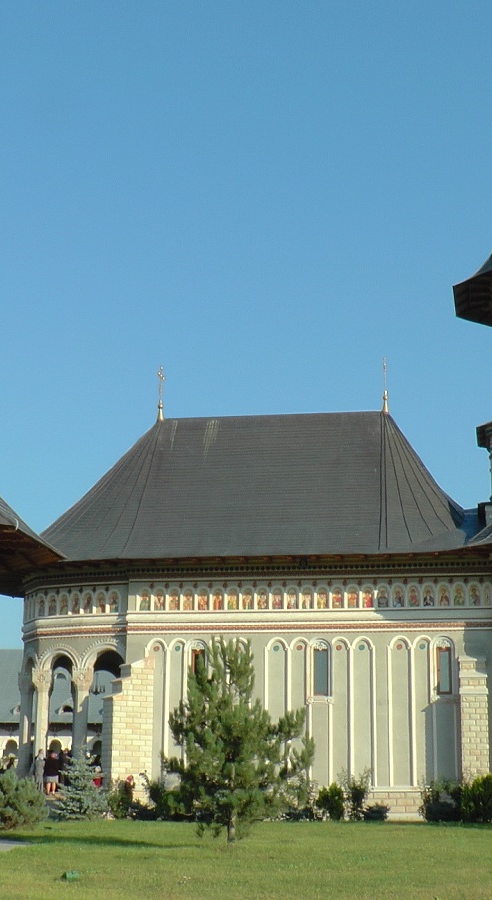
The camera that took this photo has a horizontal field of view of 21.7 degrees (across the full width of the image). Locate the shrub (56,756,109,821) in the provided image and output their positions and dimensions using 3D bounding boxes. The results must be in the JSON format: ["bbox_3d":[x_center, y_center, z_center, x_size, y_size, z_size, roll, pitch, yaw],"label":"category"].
[{"bbox_3d":[-5.916,12.187,46.413,1.914,2.344,1.914,-2,-15,10],"label":"shrub"}]

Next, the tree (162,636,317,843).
[{"bbox_3d":[-0.171,7.597,33.775,3.950,5.242,3.753,-2,-15,9],"label":"tree"}]

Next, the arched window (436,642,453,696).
[{"bbox_3d":[7.537,8.296,48.701,0.620,1.980,0.250,-2,-15,10],"label":"arched window"}]

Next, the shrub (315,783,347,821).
[{"bbox_3d":[3.238,13.311,48.581,1.136,1.388,1.136,-2,-15,9],"label":"shrub"}]

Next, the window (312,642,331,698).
[{"bbox_3d":[2.921,8.453,49.622,0.700,2.120,0.250,-2,-15,10],"label":"window"}]

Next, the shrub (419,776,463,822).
[{"bbox_3d":[7.277,13.006,47.742,1.563,1.653,1.485,-2,-15,9],"label":"shrub"}]

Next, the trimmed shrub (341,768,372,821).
[{"bbox_3d":[4.178,13.020,48.492,1.210,1.899,1.210,-2,-15,9],"label":"trimmed shrub"}]

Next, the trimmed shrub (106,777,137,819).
[{"bbox_3d":[-4.731,13.240,48.740,1.140,1.613,1.140,-2,-15,9],"label":"trimmed shrub"}]

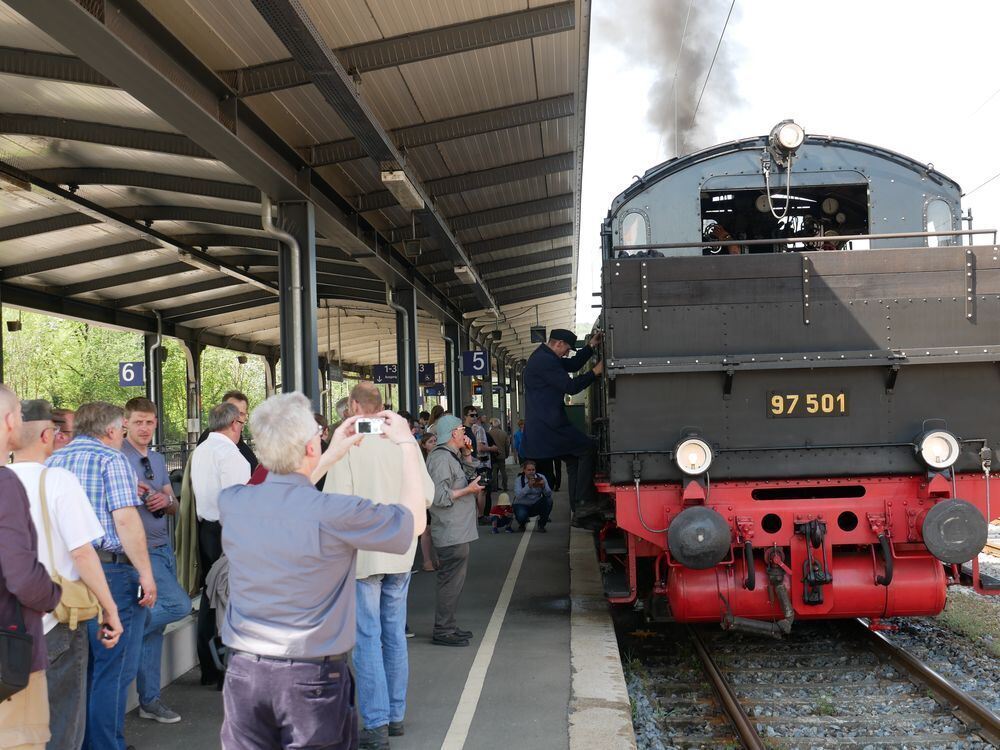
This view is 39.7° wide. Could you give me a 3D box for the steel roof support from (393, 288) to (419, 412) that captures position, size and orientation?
[{"bbox_3d":[-1.295,0.547,19.708,0.250,3.510,0.250,-2,-2,3],"label":"steel roof support"}]

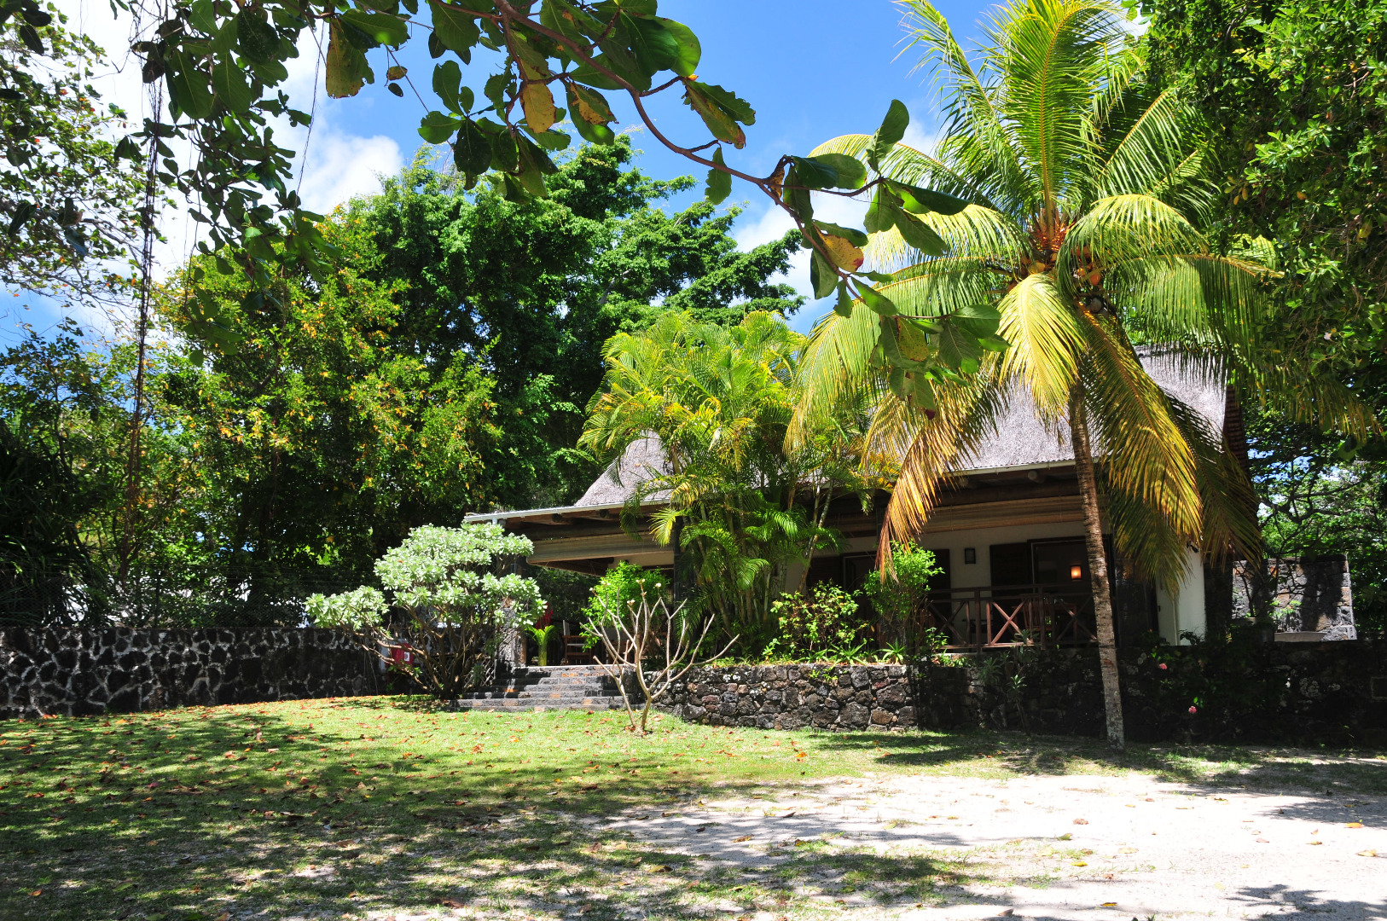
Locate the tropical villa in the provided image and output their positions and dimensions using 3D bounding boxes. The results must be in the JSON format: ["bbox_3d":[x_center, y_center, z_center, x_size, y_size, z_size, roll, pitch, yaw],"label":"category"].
[{"bbox_3d":[4.086,1.125,25.538,14.500,5.680,8.700,-5,-11,25],"label":"tropical villa"}]

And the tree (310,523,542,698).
[{"bbox_3d":[-5.075,2.888,23.869,4.000,3.249,3.600,-1,-10,0],"label":"tree"}]

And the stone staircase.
[{"bbox_3d":[-2.615,4.167,23.351,3.250,0.820,1.700,-5,-11,25],"label":"stone staircase"}]

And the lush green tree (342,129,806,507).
[{"bbox_3d":[-3.416,-1.543,35.788,12.000,15.673,11.500,-1,-10,0],"label":"lush green tree"}]

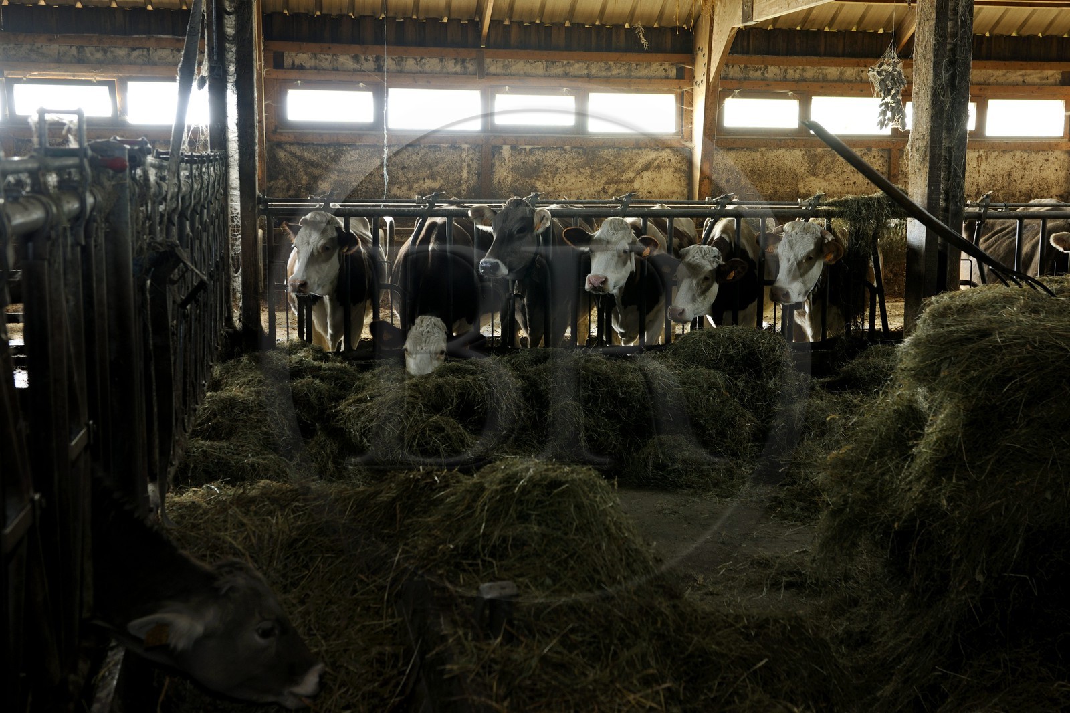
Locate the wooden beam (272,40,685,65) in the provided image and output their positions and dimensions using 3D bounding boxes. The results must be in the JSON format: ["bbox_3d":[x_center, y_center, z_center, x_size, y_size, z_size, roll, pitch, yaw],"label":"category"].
[{"bbox_3d":[-0.566,-3.306,12.292,4.663,0.112,0.100,-1,6,-9],"label":"wooden beam"}]

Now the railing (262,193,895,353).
[{"bbox_3d":[0.404,-0.594,7.896,4.494,1.064,0.180,-1,7,-11],"label":"railing"}]

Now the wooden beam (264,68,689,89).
[{"bbox_3d":[-0.567,-3.057,12.488,4.719,0.121,0.110,-1,7,-11],"label":"wooden beam"}]

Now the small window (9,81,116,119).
[{"bbox_3d":[-4.865,-2.652,11.644,0.972,0.354,0.080,-1,6,-9],"label":"small window"}]

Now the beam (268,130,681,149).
[{"bbox_3d":[-0.602,-2.401,12.564,4.615,0.132,0.110,-1,7,-11],"label":"beam"}]

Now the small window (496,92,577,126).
[{"bbox_3d":[-0.007,-2.765,12.682,0.935,0.377,0.060,-1,7,-11],"label":"small window"}]

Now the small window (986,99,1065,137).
[{"bbox_3d":[5.830,-2.826,13.413,0.957,0.435,0.080,-1,6,-9],"label":"small window"}]

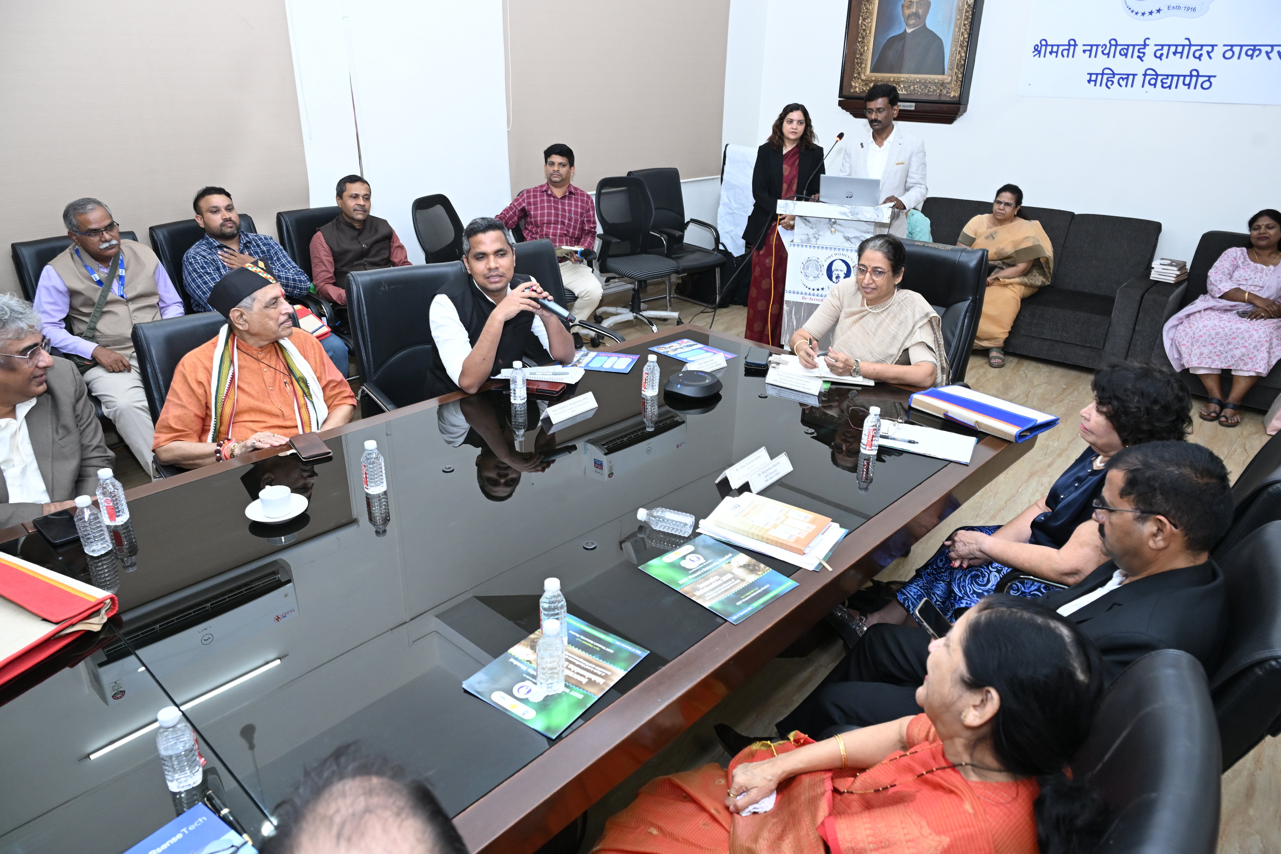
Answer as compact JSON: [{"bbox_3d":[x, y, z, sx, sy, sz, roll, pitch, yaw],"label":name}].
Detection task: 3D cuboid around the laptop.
[{"bbox_3d":[1.314,-1.438,5.273,0.354,0.225,0.290,10,24,21],"label":"laptop"}]

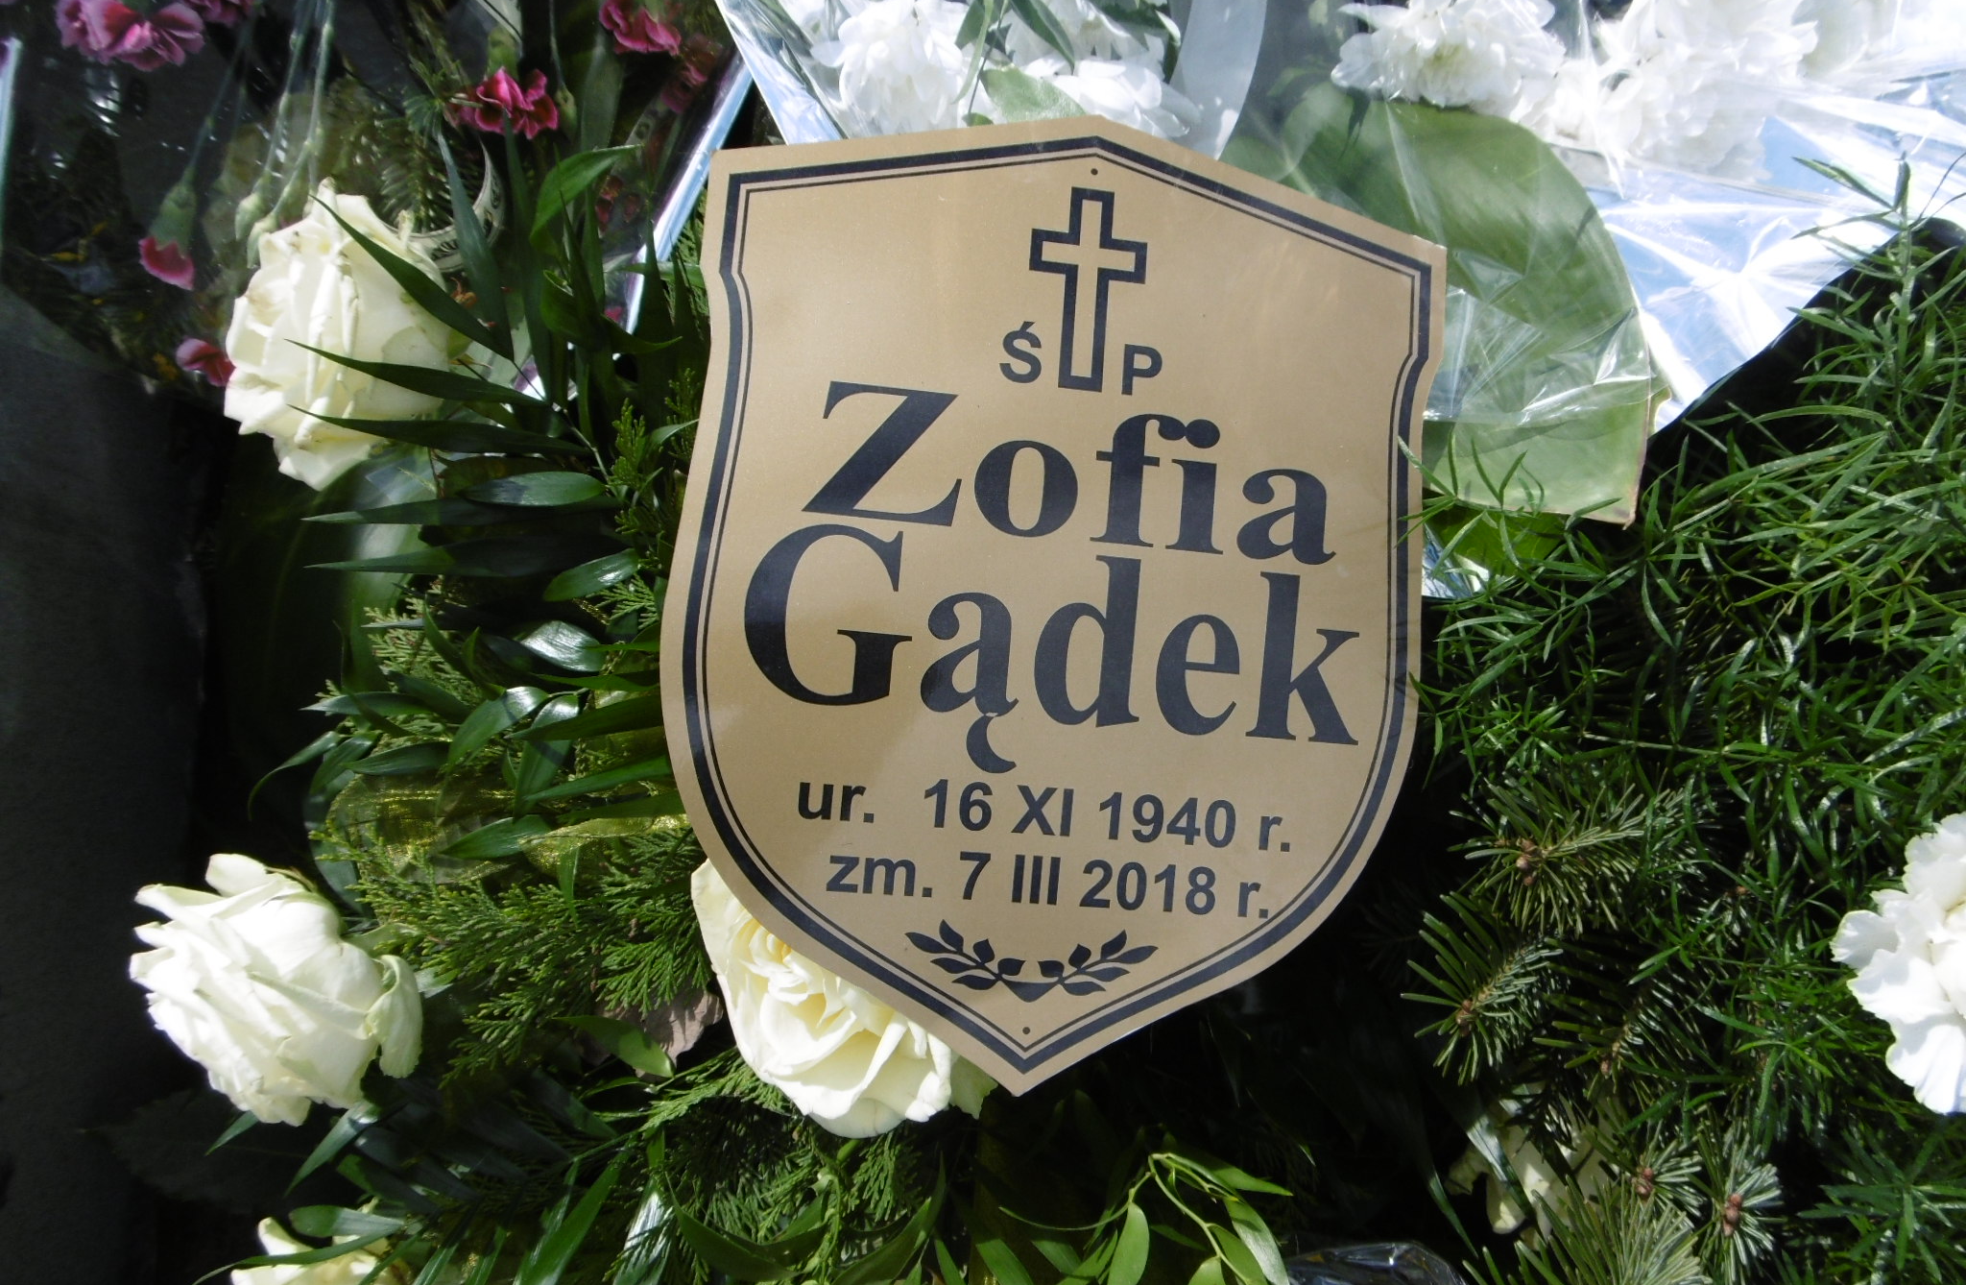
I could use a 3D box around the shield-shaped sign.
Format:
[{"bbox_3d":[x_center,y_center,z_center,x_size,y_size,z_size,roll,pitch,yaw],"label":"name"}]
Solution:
[{"bbox_3d":[0.021,-0.012,0.371,0.208,0.004,0.268,5,87,-7],"label":"shield-shaped sign"}]

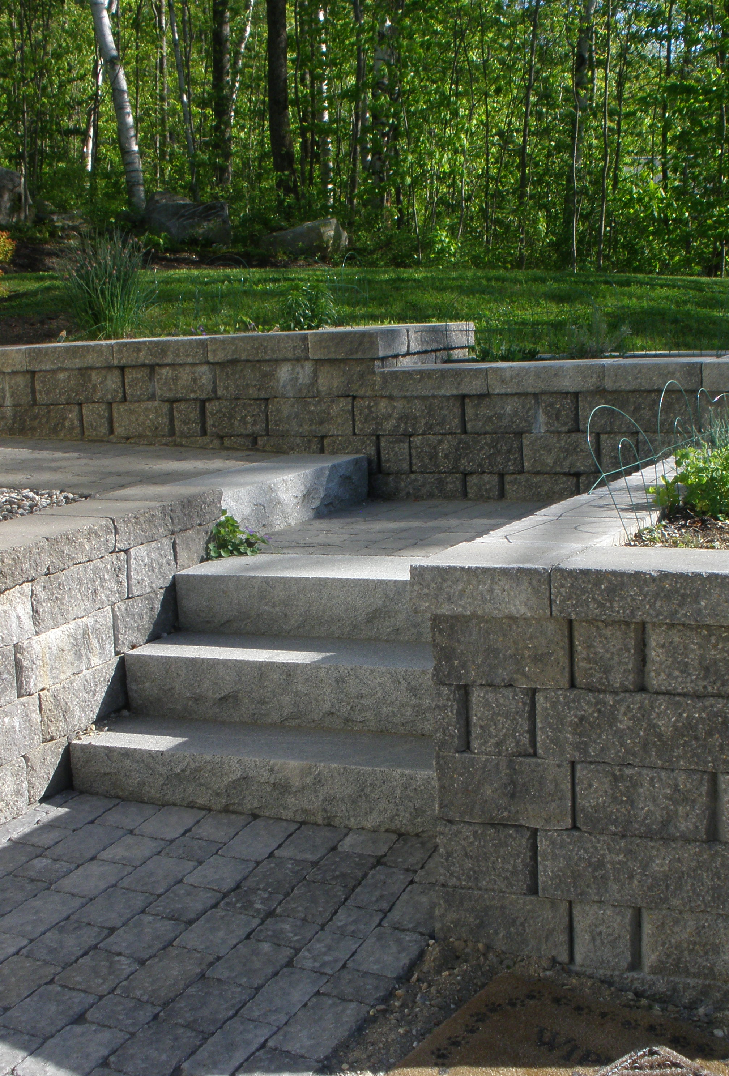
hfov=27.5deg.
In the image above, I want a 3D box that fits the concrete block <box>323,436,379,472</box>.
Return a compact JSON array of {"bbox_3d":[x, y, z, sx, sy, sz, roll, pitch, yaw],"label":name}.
[{"bbox_3d":[0.003,-0.361,6.144,0.259,0.152,0.292,1,10,24],"label":"concrete block"}]

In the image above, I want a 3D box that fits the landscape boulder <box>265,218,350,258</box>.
[{"bbox_3d":[-0.554,-2.869,14.322,0.800,0.420,0.650,-3,8,0],"label":"landscape boulder"}]

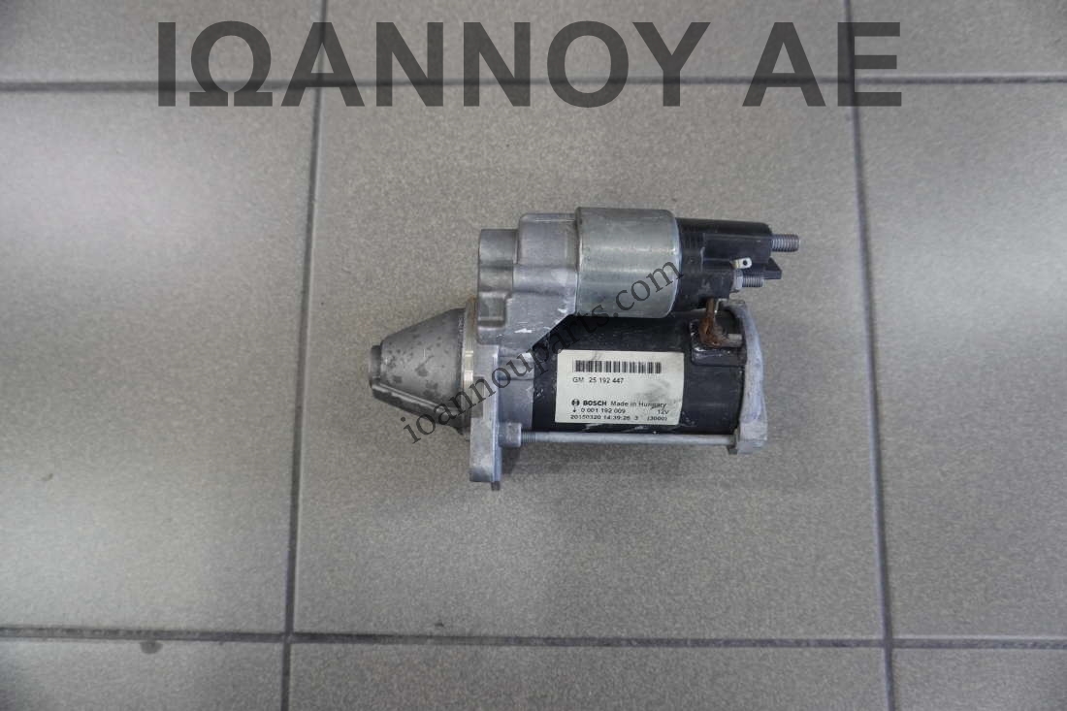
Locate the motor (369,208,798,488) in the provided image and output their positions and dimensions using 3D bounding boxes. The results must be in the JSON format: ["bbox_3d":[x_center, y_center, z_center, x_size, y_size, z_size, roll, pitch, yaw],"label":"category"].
[{"bbox_3d":[0.018,0.001,0.328,0.194,0.100,0.121,1,82,1],"label":"motor"}]

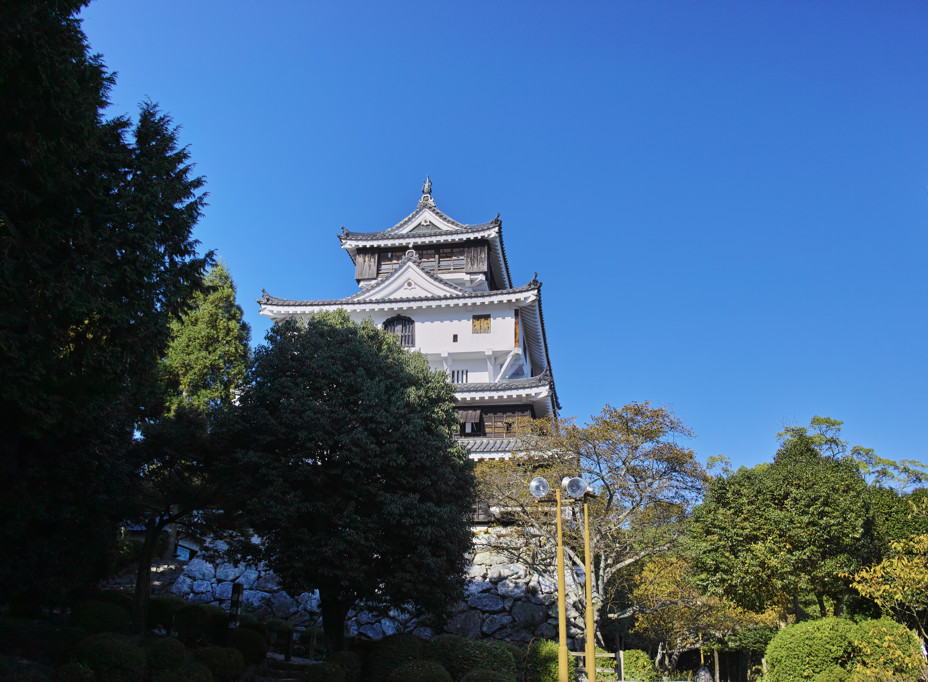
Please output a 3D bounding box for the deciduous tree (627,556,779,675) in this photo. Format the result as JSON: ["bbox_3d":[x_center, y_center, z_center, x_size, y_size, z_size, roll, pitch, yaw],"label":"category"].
[{"bbox_3d":[6.379,7.308,21.301,4.068,2.987,3.800,0,-19,0],"label":"deciduous tree"}]

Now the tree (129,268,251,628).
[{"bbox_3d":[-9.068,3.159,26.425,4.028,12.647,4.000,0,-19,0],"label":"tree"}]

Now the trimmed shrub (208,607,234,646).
[{"bbox_3d":[-5.468,6.386,17.878,0.691,0.803,0.691,0,-19,0],"label":"trimmed shrub"}]

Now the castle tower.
[{"bbox_3d":[-1.621,1.251,49.203,17.200,20.500,19.500,-3,-20,8],"label":"castle tower"}]

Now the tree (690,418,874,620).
[{"bbox_3d":[10.199,6.037,25.471,5.854,7.301,5.600,0,-19,0],"label":"tree"}]

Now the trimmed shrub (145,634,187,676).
[{"bbox_3d":[-5.752,6.058,15.342,0.809,0.753,0.809,0,-19,0],"label":"trimmed shrub"}]

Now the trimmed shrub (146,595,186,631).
[{"bbox_3d":[-7.265,6.630,19.377,0.924,0.782,0.924,0,-19,0],"label":"trimmed shrub"}]

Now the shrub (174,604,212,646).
[{"bbox_3d":[-5.914,6.217,17.406,0.830,0.864,0.830,0,-19,0],"label":"shrub"}]

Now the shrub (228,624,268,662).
[{"bbox_3d":[-4.320,6.033,15.885,0.837,0.708,0.837,0,-19,0],"label":"shrub"}]

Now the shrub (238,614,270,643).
[{"bbox_3d":[-4.576,6.278,17.389,0.768,0.575,0.768,0,-19,0],"label":"shrub"}]

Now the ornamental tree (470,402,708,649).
[{"bbox_3d":[4.041,5.741,25.026,7.297,7.863,6.800,0,-19,0],"label":"ornamental tree"}]

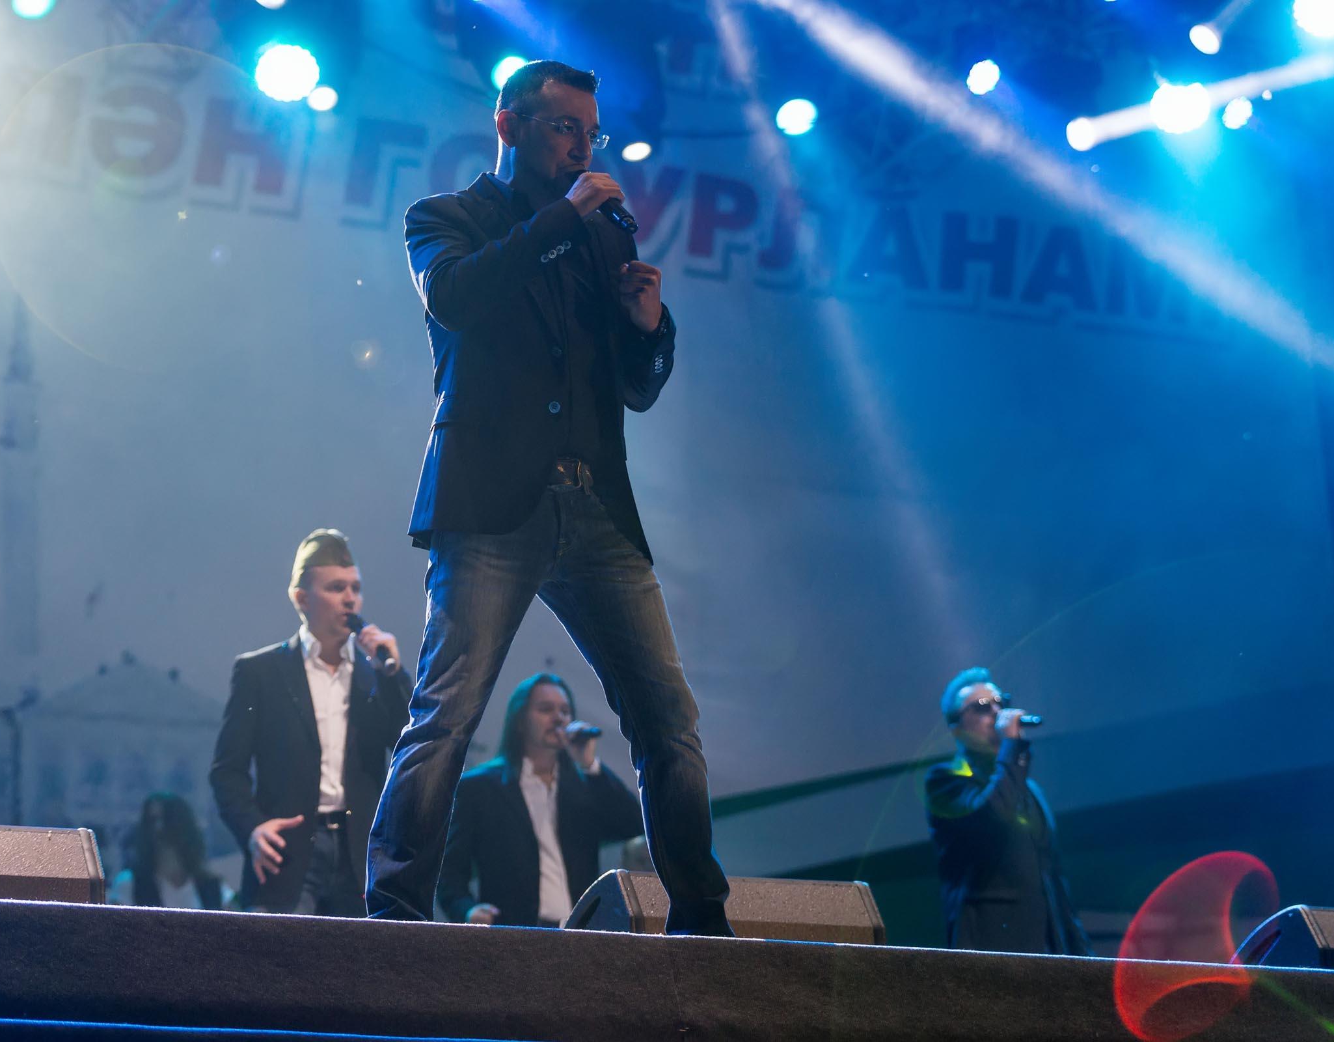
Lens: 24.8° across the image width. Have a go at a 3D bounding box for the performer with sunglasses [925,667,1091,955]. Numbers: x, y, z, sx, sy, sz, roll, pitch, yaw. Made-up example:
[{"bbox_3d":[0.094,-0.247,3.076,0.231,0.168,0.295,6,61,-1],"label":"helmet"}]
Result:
[{"bbox_3d":[1.215,1.396,10.745,0.580,1.810,0.480,10,-21,-34],"label":"performer with sunglasses"}]

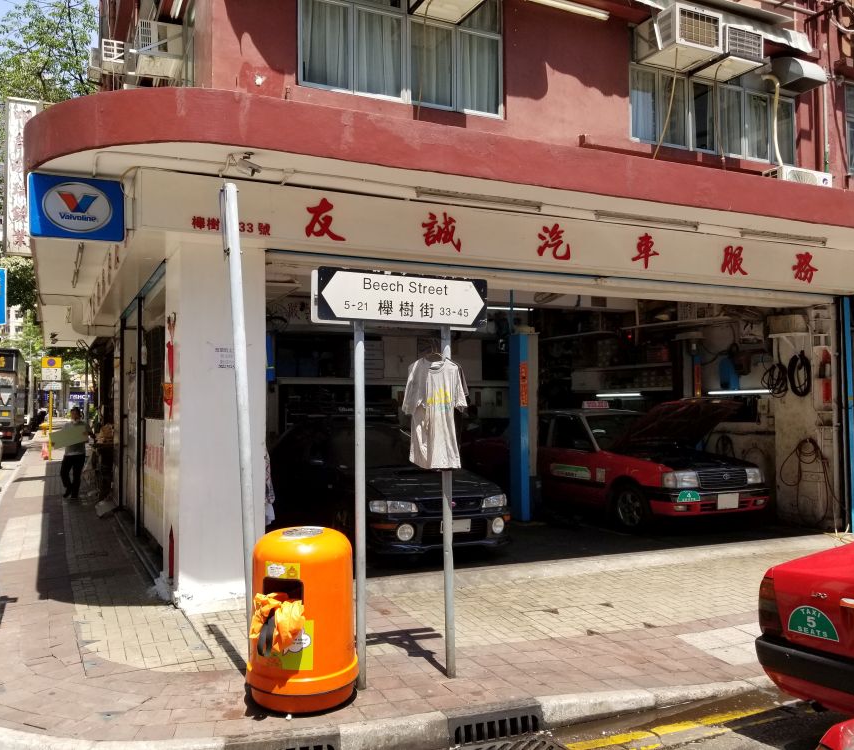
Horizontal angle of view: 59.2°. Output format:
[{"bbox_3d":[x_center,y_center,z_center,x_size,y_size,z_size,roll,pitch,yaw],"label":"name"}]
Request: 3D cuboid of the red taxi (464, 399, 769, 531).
[{"bbox_3d":[2.512,1.190,10.933,1.700,1.620,4.650,1,-3,-27],"label":"red taxi"}]

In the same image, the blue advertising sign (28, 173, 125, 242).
[{"bbox_3d":[-2.493,-1.172,5.355,0.620,0.455,0.120,1,-3,-23],"label":"blue advertising sign"}]

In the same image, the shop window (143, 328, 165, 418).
[{"bbox_3d":[-3.256,-0.006,8.964,0.100,1.050,2.000,1,-3,-27],"label":"shop window"}]

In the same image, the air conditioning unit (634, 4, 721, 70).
[{"bbox_3d":[2.569,-3.379,7.624,0.552,0.394,0.580,1,-3,-23],"label":"air conditioning unit"}]

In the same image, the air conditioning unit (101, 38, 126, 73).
[{"bbox_3d":[-5.696,-5.800,13.754,0.460,0.400,0.520,1,-3,-26],"label":"air conditioning unit"}]

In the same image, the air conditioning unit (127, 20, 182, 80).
[{"bbox_3d":[-2.757,-3.324,7.728,0.430,0.345,0.520,1,-3,-27],"label":"air conditioning unit"}]

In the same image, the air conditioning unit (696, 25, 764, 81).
[{"bbox_3d":[3.279,-3.512,8.281,0.502,0.329,0.563,1,-3,-23],"label":"air conditioning unit"}]

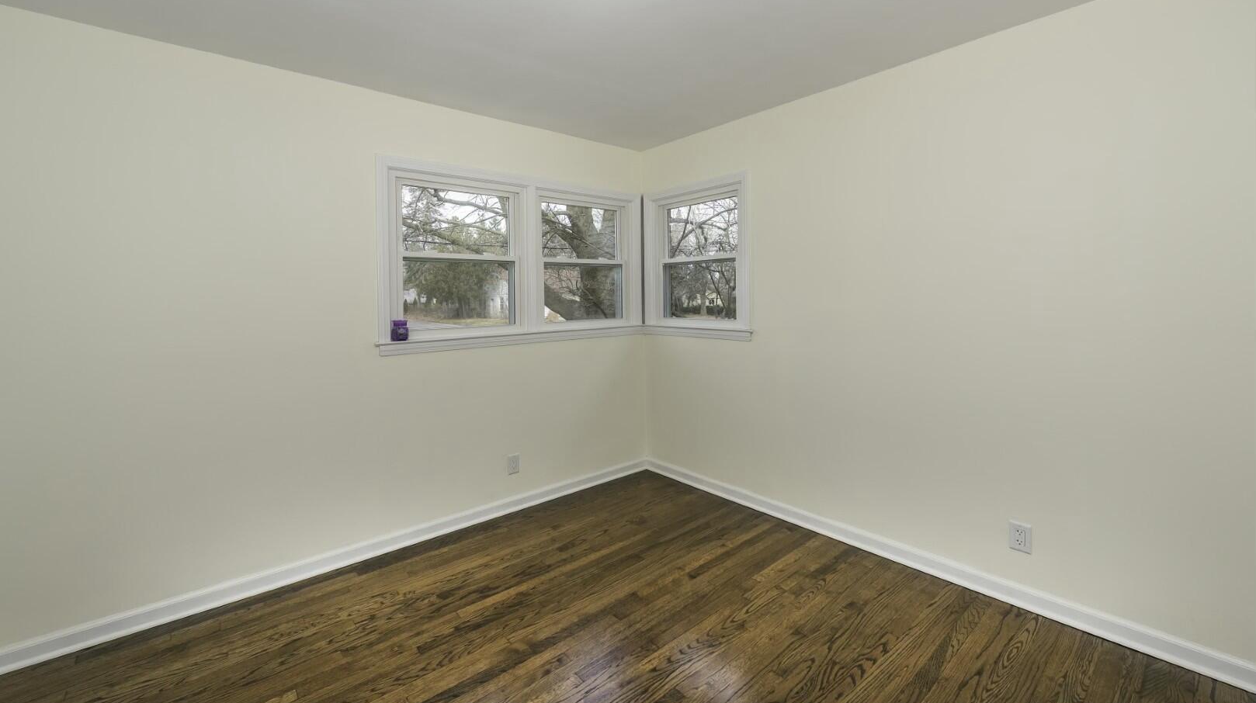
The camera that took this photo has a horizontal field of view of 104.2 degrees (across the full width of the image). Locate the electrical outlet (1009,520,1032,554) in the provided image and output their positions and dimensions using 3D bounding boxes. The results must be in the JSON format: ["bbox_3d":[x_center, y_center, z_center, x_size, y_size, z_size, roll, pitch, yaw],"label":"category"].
[{"bbox_3d":[1.608,0.761,2.000,0.009,0.117,0.072,-4,5,-40],"label":"electrical outlet"}]

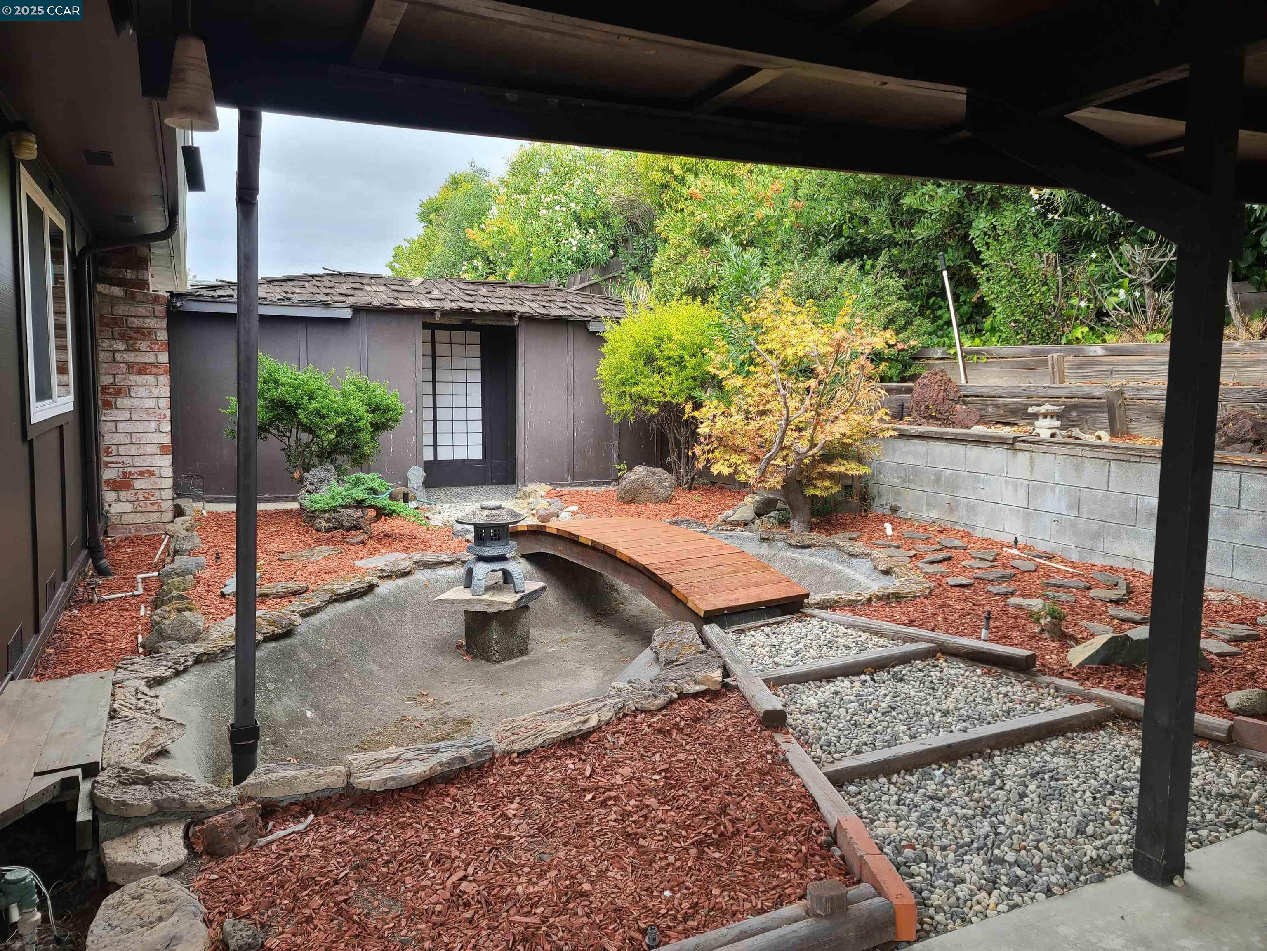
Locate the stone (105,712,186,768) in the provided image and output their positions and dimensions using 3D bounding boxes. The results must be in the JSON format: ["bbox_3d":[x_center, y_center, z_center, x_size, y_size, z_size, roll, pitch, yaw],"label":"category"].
[{"bbox_3d":[-1.604,0.866,2.980,0.270,0.070,0.330,-2,7,-25],"label":"stone"}]

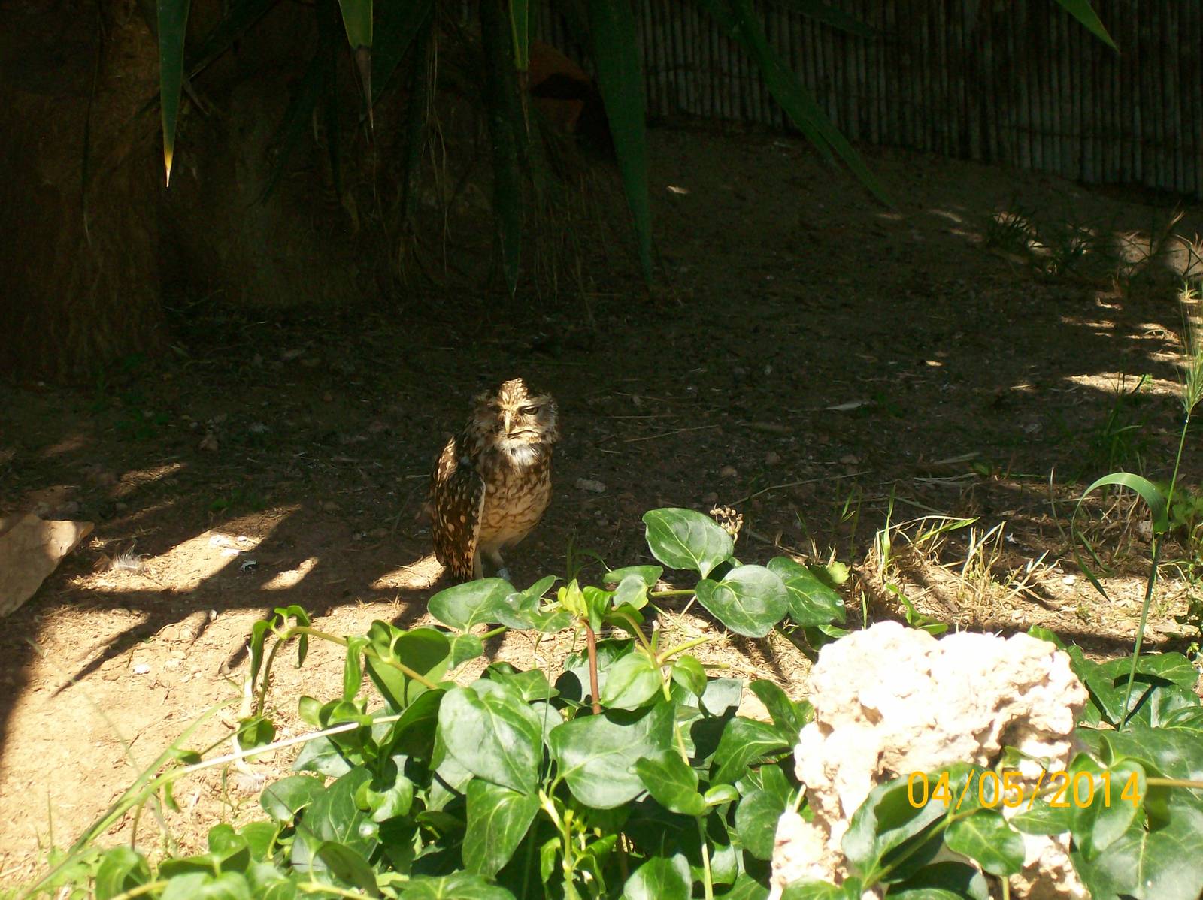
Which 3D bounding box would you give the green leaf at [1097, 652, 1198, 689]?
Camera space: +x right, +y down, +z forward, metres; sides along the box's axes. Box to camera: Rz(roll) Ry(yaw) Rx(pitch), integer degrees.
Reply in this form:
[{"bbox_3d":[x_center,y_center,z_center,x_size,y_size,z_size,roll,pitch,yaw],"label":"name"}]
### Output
[{"bbox_3d":[0.488,0.197,3.350,0.086,0.022,0.055,3,31,2],"label":"green leaf"}]

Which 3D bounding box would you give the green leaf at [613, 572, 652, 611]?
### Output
[{"bbox_3d":[0.027,0.136,3.560,0.036,0.013,0.042,33,60,22],"label":"green leaf"}]

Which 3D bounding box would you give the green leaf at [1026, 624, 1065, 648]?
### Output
[{"bbox_3d":[0.429,0.186,3.640,0.045,0.015,0.050,15,34,1],"label":"green leaf"}]

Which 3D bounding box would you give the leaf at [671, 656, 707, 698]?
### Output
[{"bbox_3d":[0.079,0.207,3.420,0.031,0.015,0.042,-32,75,-33],"label":"leaf"}]

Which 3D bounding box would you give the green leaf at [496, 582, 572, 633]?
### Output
[{"bbox_3d":[-0.059,0.137,3.270,0.064,0.025,0.050,6,49,5],"label":"green leaf"}]

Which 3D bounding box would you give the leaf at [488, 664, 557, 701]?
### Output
[{"bbox_3d":[-0.074,0.217,3.500,0.060,0.017,0.052,4,37,5],"label":"leaf"}]

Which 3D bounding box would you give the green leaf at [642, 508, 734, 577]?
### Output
[{"bbox_3d":[0.075,0.081,3.270,0.068,0.020,0.076,-39,71,-25],"label":"green leaf"}]

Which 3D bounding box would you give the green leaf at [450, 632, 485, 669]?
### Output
[{"bbox_3d":[-0.130,0.189,3.550,0.040,0.013,0.042,11,52,1],"label":"green leaf"}]

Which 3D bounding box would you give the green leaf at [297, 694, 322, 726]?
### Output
[{"bbox_3d":[-0.247,0.221,3.170,0.020,0.011,0.027,-26,63,-7],"label":"green leaf"}]

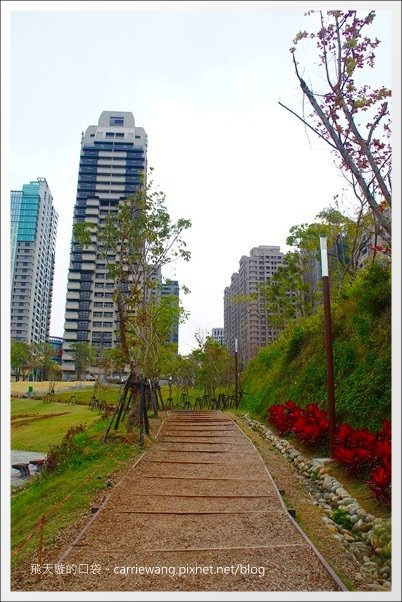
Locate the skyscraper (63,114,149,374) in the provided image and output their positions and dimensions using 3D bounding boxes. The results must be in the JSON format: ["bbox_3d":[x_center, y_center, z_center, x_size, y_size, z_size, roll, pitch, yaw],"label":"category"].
[{"bbox_3d":[-32.521,-19.650,166.425,24.963,98.323,22.000,2,-13,-6],"label":"skyscraper"}]

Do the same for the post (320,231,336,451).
[{"bbox_3d":[2.202,0.698,7.936,0.110,3.868,0.110,0,-13,0],"label":"post"}]

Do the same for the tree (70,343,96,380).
[{"bbox_3d":[-21.305,11.055,82.782,4.778,6.934,4.778,0,-13,0],"label":"tree"}]

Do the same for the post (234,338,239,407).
[{"bbox_3d":[2.020,4.104,25.955,0.110,3.868,0.110,0,-13,0],"label":"post"}]

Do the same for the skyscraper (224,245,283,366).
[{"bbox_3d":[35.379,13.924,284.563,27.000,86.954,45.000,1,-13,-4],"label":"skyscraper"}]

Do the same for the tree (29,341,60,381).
[{"bbox_3d":[-28.384,11.240,82.823,5.145,7.299,5.145,0,-13,0],"label":"tree"}]

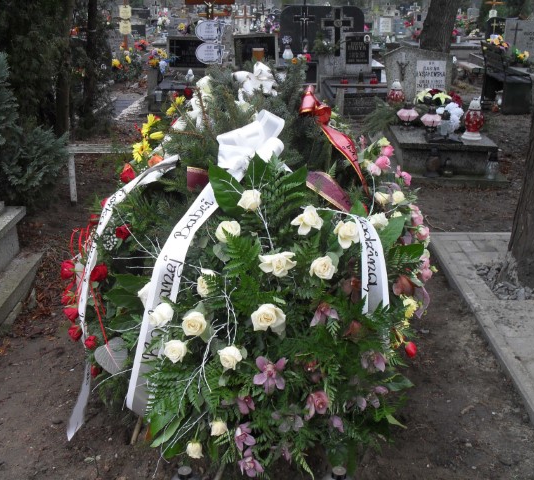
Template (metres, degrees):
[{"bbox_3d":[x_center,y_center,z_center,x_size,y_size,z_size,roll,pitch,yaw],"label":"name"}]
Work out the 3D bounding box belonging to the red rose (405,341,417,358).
[{"bbox_3d":[0.502,0.381,2.250,0.042,0.060,0.045,-12,25,-28],"label":"red rose"}]

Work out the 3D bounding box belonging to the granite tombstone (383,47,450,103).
[{"bbox_3d":[1.615,-1.690,6.965,0.710,0.700,0.150,2,22,5],"label":"granite tombstone"}]

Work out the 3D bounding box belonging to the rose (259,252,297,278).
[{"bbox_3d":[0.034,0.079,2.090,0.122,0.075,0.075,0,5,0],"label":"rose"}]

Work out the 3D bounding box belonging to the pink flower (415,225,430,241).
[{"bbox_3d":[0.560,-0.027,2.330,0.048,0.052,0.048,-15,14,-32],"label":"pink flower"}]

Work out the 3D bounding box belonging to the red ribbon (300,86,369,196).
[{"bbox_3d":[0.276,-0.407,2.650,0.280,0.450,0.200,-6,22,-14],"label":"red ribbon"}]

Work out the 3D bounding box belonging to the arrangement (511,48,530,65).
[{"bbox_3d":[3.996,-2.892,10.200,0.270,0.240,0.240,0,22,0],"label":"arrangement"}]

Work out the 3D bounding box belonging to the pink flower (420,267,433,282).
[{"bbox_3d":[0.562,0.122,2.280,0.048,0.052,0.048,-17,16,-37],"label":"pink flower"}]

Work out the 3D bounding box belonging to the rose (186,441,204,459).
[{"bbox_3d":[-0.243,0.703,2.170,0.056,0.058,0.054,0,22,0],"label":"rose"}]

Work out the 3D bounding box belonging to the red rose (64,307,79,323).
[{"bbox_3d":[-0.695,0.265,2.300,0.055,0.055,0.052,12,20,29],"label":"red rose"}]

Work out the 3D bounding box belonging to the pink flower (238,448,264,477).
[{"bbox_3d":[-0.051,0.688,2.000,0.076,0.084,0.048,2,10,5],"label":"pink flower"}]

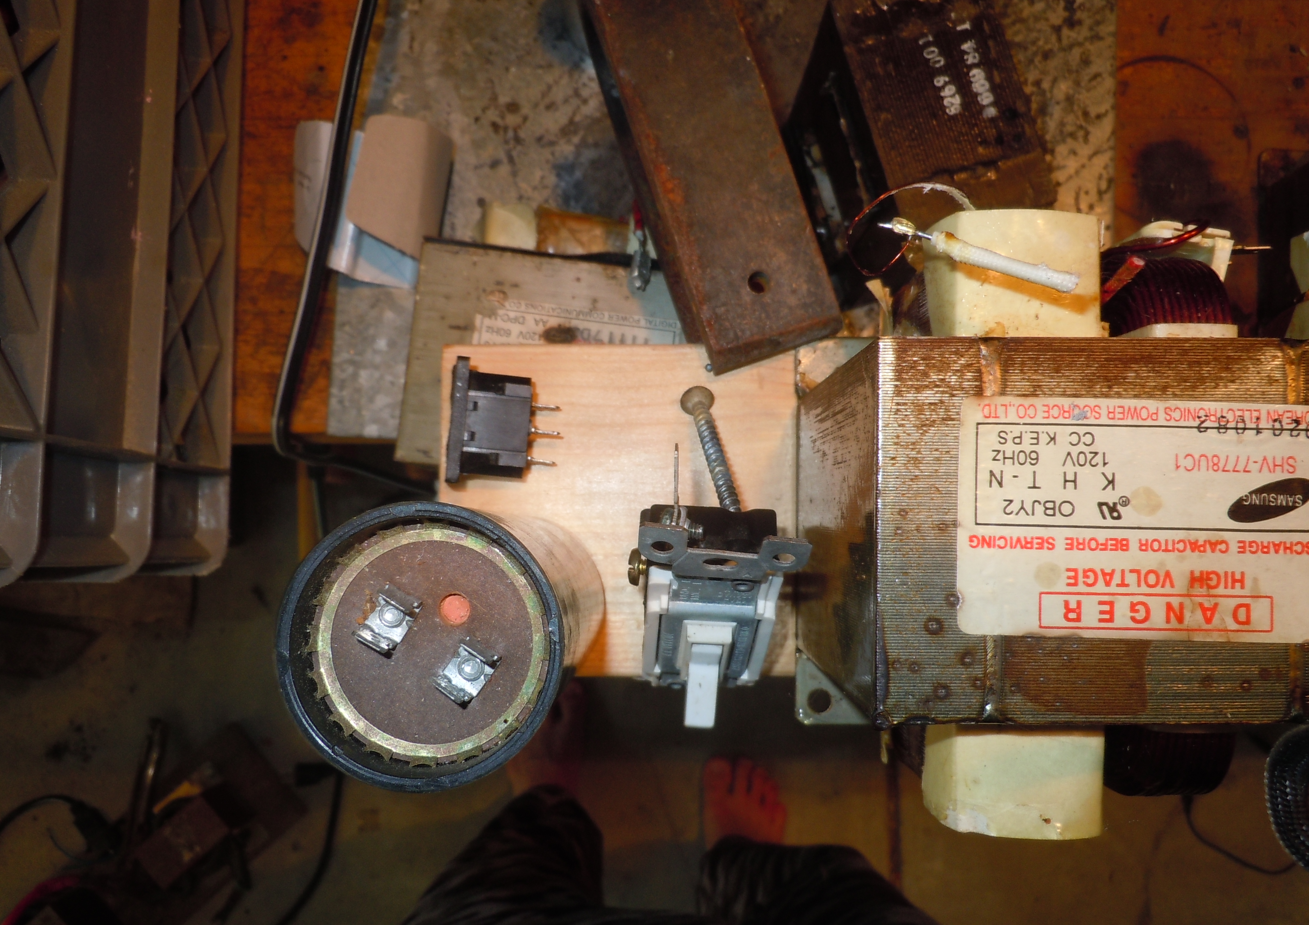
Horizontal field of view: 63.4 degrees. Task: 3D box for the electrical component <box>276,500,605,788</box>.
[{"bbox_3d":[-0.038,0.035,0.231,0.050,0.100,0.050,0,87,1],"label":"electrical component"}]

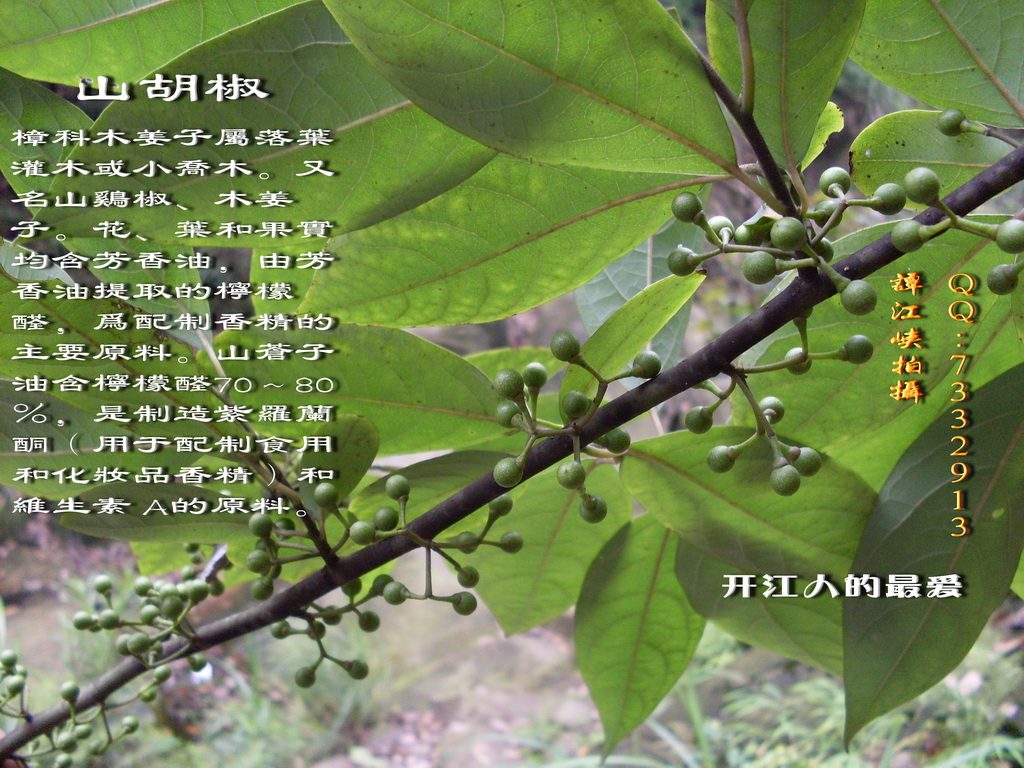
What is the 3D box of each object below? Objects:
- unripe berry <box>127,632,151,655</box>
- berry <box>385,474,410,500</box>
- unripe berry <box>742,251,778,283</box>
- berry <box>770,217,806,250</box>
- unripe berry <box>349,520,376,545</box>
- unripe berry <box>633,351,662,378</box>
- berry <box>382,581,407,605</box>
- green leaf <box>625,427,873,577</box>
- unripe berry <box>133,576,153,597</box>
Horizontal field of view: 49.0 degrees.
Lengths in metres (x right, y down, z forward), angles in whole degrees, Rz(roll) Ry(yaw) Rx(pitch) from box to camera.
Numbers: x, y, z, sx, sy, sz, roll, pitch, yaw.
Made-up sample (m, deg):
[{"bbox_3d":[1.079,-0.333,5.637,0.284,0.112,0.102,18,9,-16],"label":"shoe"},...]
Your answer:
[{"bbox_3d":[-0.105,0.073,0.317,0.006,0.006,0.006,0,5,0],"label":"unripe berry"},{"bbox_3d":[-0.028,0.025,0.272,0.006,0.006,0.006,0,5,0],"label":"berry"},{"bbox_3d":[0.044,-0.021,0.202,0.006,0.006,0.006,0,10,0],"label":"unripe berry"},{"bbox_3d":[0.048,-0.026,0.197,0.006,0.006,0.006,0,10,0],"label":"berry"},{"bbox_3d":[-0.036,0.036,0.272,0.006,0.006,0.006,0,10,0],"label":"unripe berry"},{"bbox_3d":[0.029,-0.004,0.239,0.006,0.006,0.006,0,10,0],"label":"unripe berry"},{"bbox_3d":[-0.029,0.052,0.281,0.006,0.006,0.006,0,10,0],"label":"berry"},{"bbox_3d":[0.066,0.033,0.289,0.092,0.039,0.012,25,24,-14],"label":"green leaf"},{"bbox_3d":[-0.121,0.066,0.369,0.006,0.006,0.006,0,5,0],"label":"unripe berry"}]

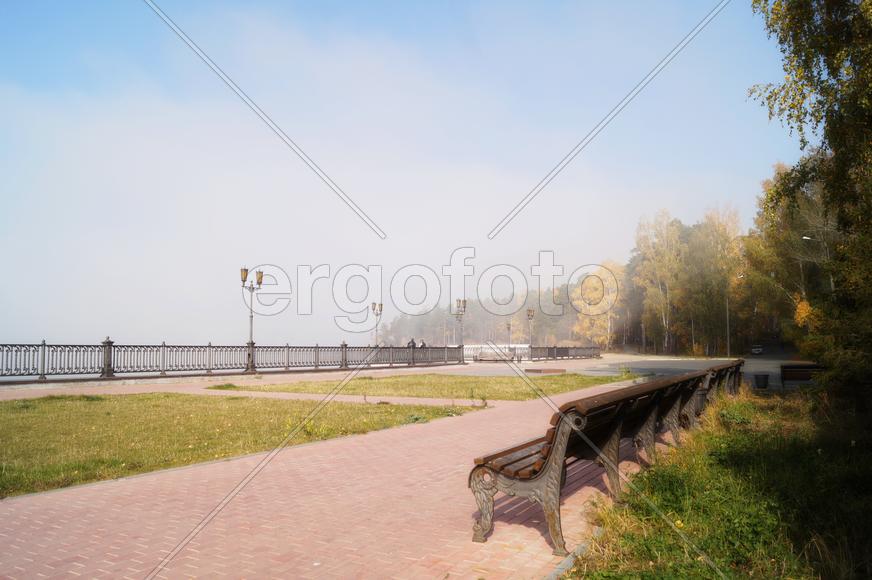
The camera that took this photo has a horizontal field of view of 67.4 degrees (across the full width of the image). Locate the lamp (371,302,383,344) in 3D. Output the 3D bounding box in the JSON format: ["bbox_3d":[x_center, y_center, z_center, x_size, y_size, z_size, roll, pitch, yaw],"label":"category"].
[{"bbox_3d":[-4.665,3.349,51.993,0.450,4.720,1.220,-3,-6,32],"label":"lamp"}]

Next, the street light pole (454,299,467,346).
[{"bbox_3d":[1.964,3.030,48.431,0.450,4.720,1.220,-3,-6,32],"label":"street light pole"}]

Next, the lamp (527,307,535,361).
[{"bbox_3d":[9.105,4.282,62.724,0.450,4.981,1.150,-3,-6,30],"label":"lamp"}]

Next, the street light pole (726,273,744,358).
[{"bbox_3d":[34.338,2.832,75.037,1.800,9.842,0.320,-3,-6,30],"label":"street light pole"}]

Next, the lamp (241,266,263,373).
[{"bbox_3d":[-8.128,1.272,28.793,0.450,4.720,1.220,-3,-6,32],"label":"lamp"}]

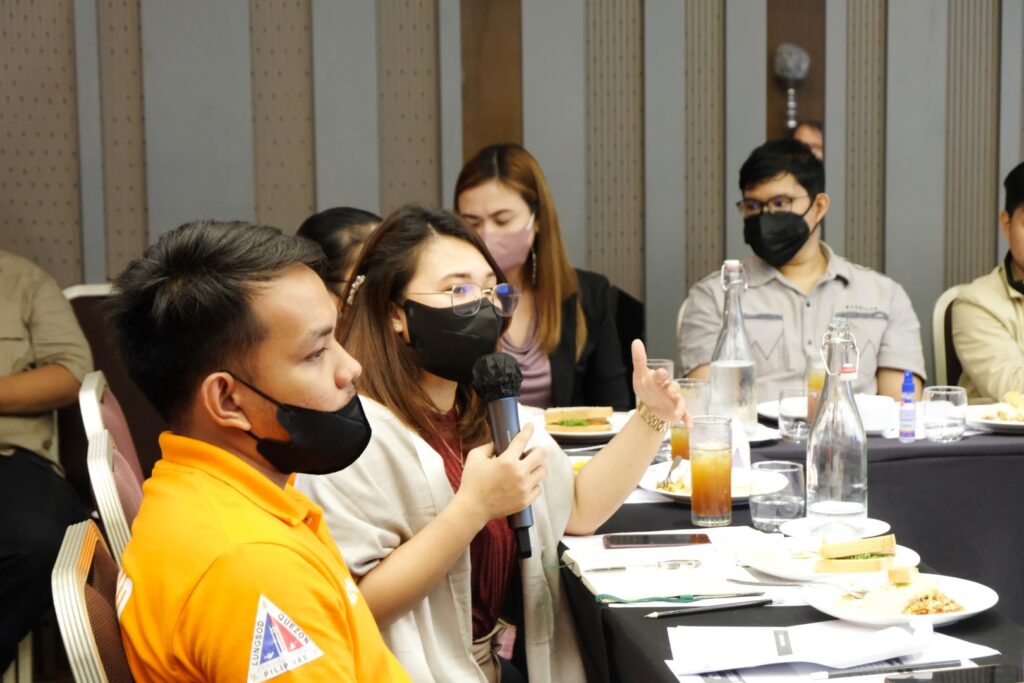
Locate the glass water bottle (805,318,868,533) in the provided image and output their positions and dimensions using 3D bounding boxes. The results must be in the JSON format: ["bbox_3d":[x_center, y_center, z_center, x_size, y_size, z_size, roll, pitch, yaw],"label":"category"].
[{"bbox_3d":[0.474,0.120,3.097,0.087,0.307,0.087,0,7,6],"label":"glass water bottle"}]

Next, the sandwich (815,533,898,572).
[{"bbox_3d":[0.450,0.276,2.821,0.100,0.045,0.068,-1,7,0],"label":"sandwich"}]

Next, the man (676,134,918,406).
[{"bbox_3d":[0.613,0.241,4.290,0.550,1.278,0.740,-1,7,-3],"label":"man"}]

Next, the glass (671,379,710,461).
[{"bbox_3d":[0.302,0.145,3.583,0.061,0.155,0.061,0,7,6],"label":"glass"}]

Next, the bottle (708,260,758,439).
[{"bbox_3d":[0.399,0.012,3.836,0.085,0.314,0.085,-1,7,0],"label":"bottle"}]

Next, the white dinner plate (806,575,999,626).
[{"bbox_3d":[0.480,0.329,2.639,0.245,0.025,0.245,0,7,6],"label":"white dinner plate"}]

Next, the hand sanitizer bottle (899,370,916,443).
[{"bbox_3d":[0.705,0.115,3.798,0.029,0.129,0.029,1,8,11],"label":"hand sanitizer bottle"}]

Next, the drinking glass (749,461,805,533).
[{"bbox_3d":[0.394,0.230,3.161,0.083,0.092,0.083,0,7,6],"label":"drinking glass"}]

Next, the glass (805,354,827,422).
[{"bbox_3d":[0.570,0.094,3.890,0.060,0.149,0.060,-1,7,0],"label":"glass"}]

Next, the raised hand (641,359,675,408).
[{"bbox_3d":[0.214,0.063,3.050,0.090,0.130,0.115,-2,7,-9],"label":"raised hand"}]

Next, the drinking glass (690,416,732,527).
[{"bbox_3d":[0.296,0.192,3.155,0.060,0.153,0.060,-1,7,0],"label":"drinking glass"}]

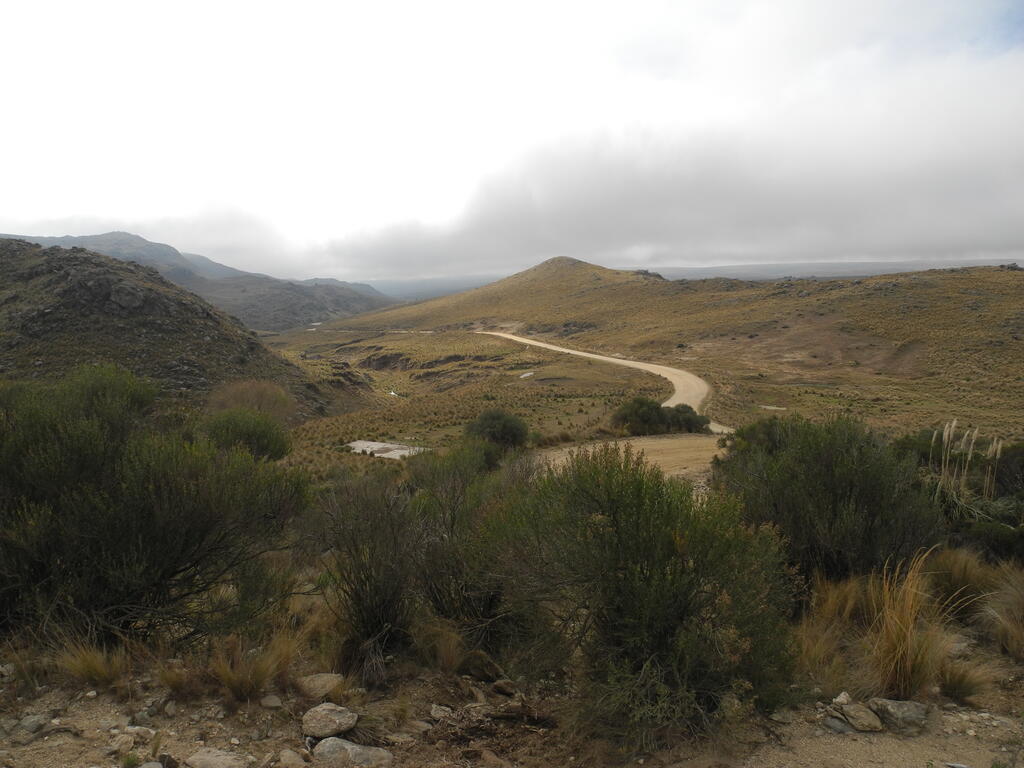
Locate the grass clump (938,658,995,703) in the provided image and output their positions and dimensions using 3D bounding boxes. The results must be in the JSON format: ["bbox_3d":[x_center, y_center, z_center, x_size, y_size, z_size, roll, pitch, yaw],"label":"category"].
[{"bbox_3d":[2.019,1.318,3.712,0.247,0.184,0.222,0,7,0],"label":"grass clump"}]

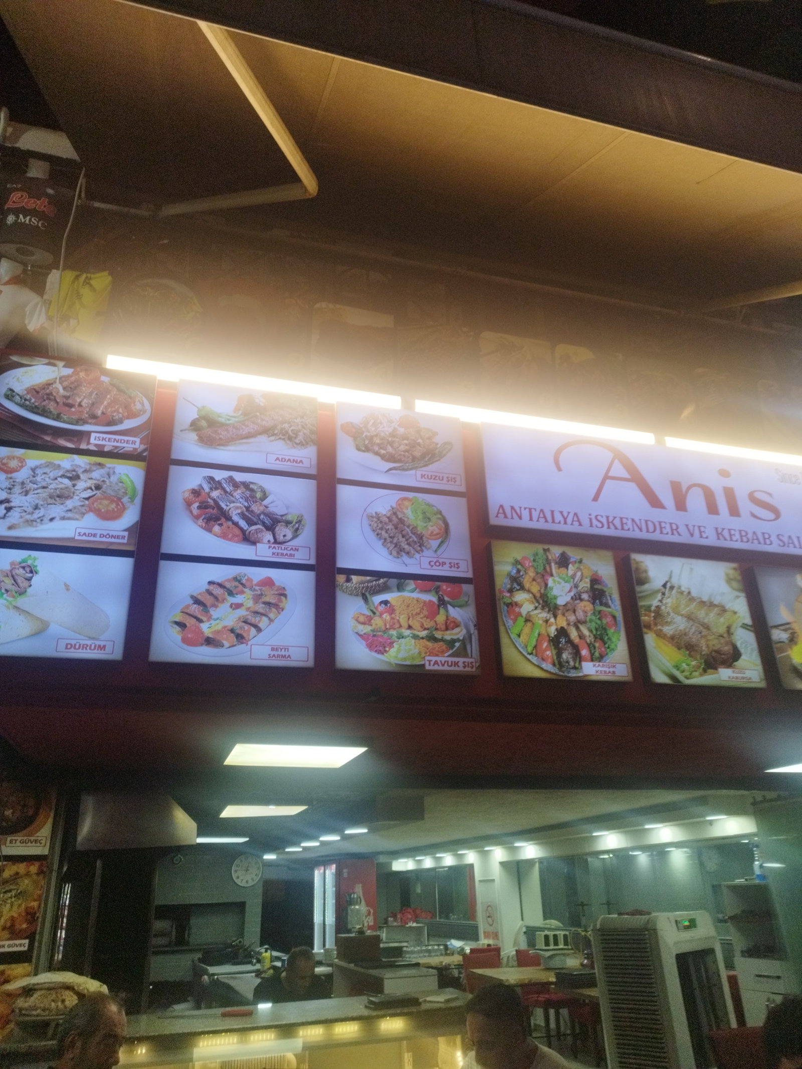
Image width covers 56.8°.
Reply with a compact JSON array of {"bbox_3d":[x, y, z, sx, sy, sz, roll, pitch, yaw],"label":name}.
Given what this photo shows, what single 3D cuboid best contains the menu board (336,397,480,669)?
[{"bbox_3d":[0.003,-0.002,2.985,0.554,1.140,0.070,5,-26,-16],"label":"menu board"}]

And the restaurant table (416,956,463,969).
[{"bbox_3d":[0.688,5.278,8.457,1.150,0.750,0.830,5,-26,-16],"label":"restaurant table"}]

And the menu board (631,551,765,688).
[{"bbox_3d":[1.272,0.381,3.225,0.565,0.572,0.070,5,-26,-16],"label":"menu board"}]

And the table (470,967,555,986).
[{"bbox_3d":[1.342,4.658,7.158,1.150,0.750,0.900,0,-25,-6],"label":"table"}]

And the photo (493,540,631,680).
[{"bbox_3d":[0.644,0.321,3.045,0.567,0.567,0.070,5,-26,-16],"label":"photo"}]

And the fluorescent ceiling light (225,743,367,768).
[{"bbox_3d":[-0.499,1.010,3.434,0.600,0.050,0.620,5,-26,-16],"label":"fluorescent ceiling light"}]

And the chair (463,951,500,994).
[{"bbox_3d":[0.949,4.785,7.581,0.440,0.900,0.530,5,-26,-16],"label":"chair"}]

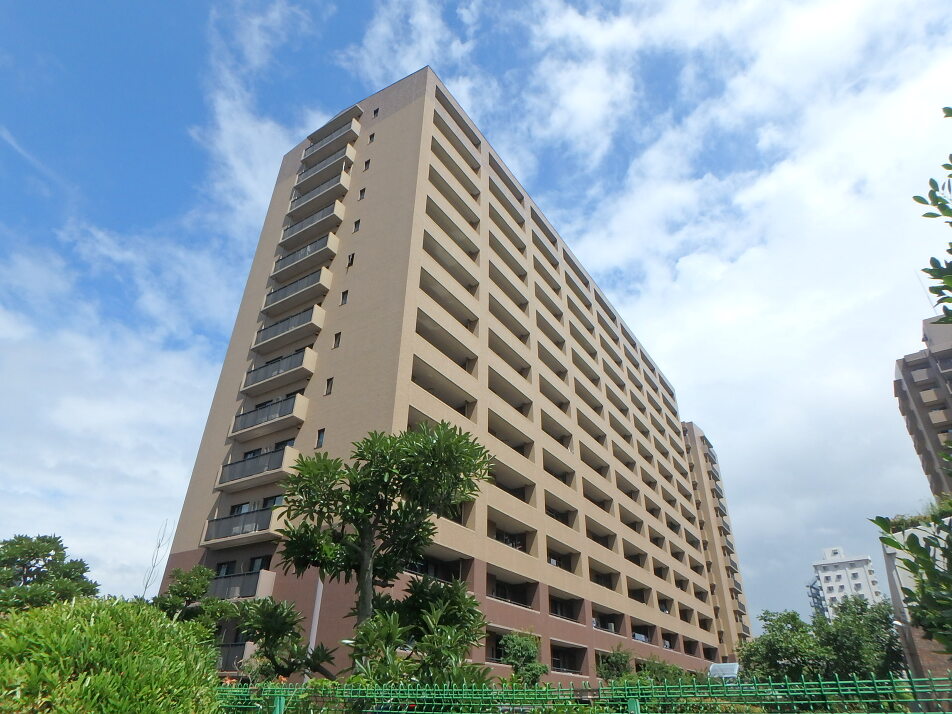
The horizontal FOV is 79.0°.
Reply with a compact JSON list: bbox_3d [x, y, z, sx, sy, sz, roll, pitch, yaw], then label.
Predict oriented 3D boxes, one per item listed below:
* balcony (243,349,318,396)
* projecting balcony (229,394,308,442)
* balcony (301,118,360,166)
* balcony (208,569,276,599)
[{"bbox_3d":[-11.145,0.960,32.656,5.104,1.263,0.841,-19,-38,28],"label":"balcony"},{"bbox_3d":[-11.232,3.405,31.295,5.079,1.301,0.939,-18,-37,28],"label":"projecting balcony"},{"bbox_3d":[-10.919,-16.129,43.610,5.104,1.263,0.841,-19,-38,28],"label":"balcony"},{"bbox_3d":[-11.346,10.856,26.584,5.079,1.301,0.939,-18,-37,28],"label":"balcony"}]

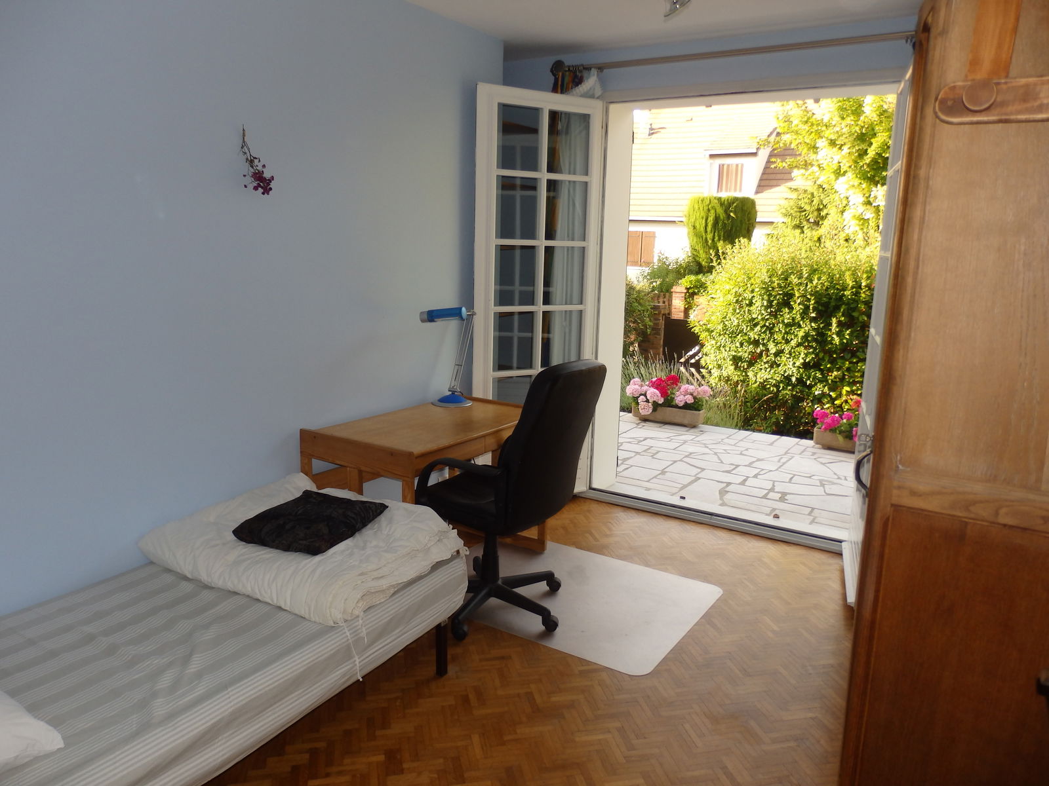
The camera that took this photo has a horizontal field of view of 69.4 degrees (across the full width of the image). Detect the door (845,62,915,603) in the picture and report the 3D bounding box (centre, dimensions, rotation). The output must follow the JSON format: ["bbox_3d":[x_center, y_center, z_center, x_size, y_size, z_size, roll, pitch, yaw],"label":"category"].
[{"bbox_3d":[1.528,-0.242,3.208,0.080,2.160,0.730,6,12,20],"label":"door"}]

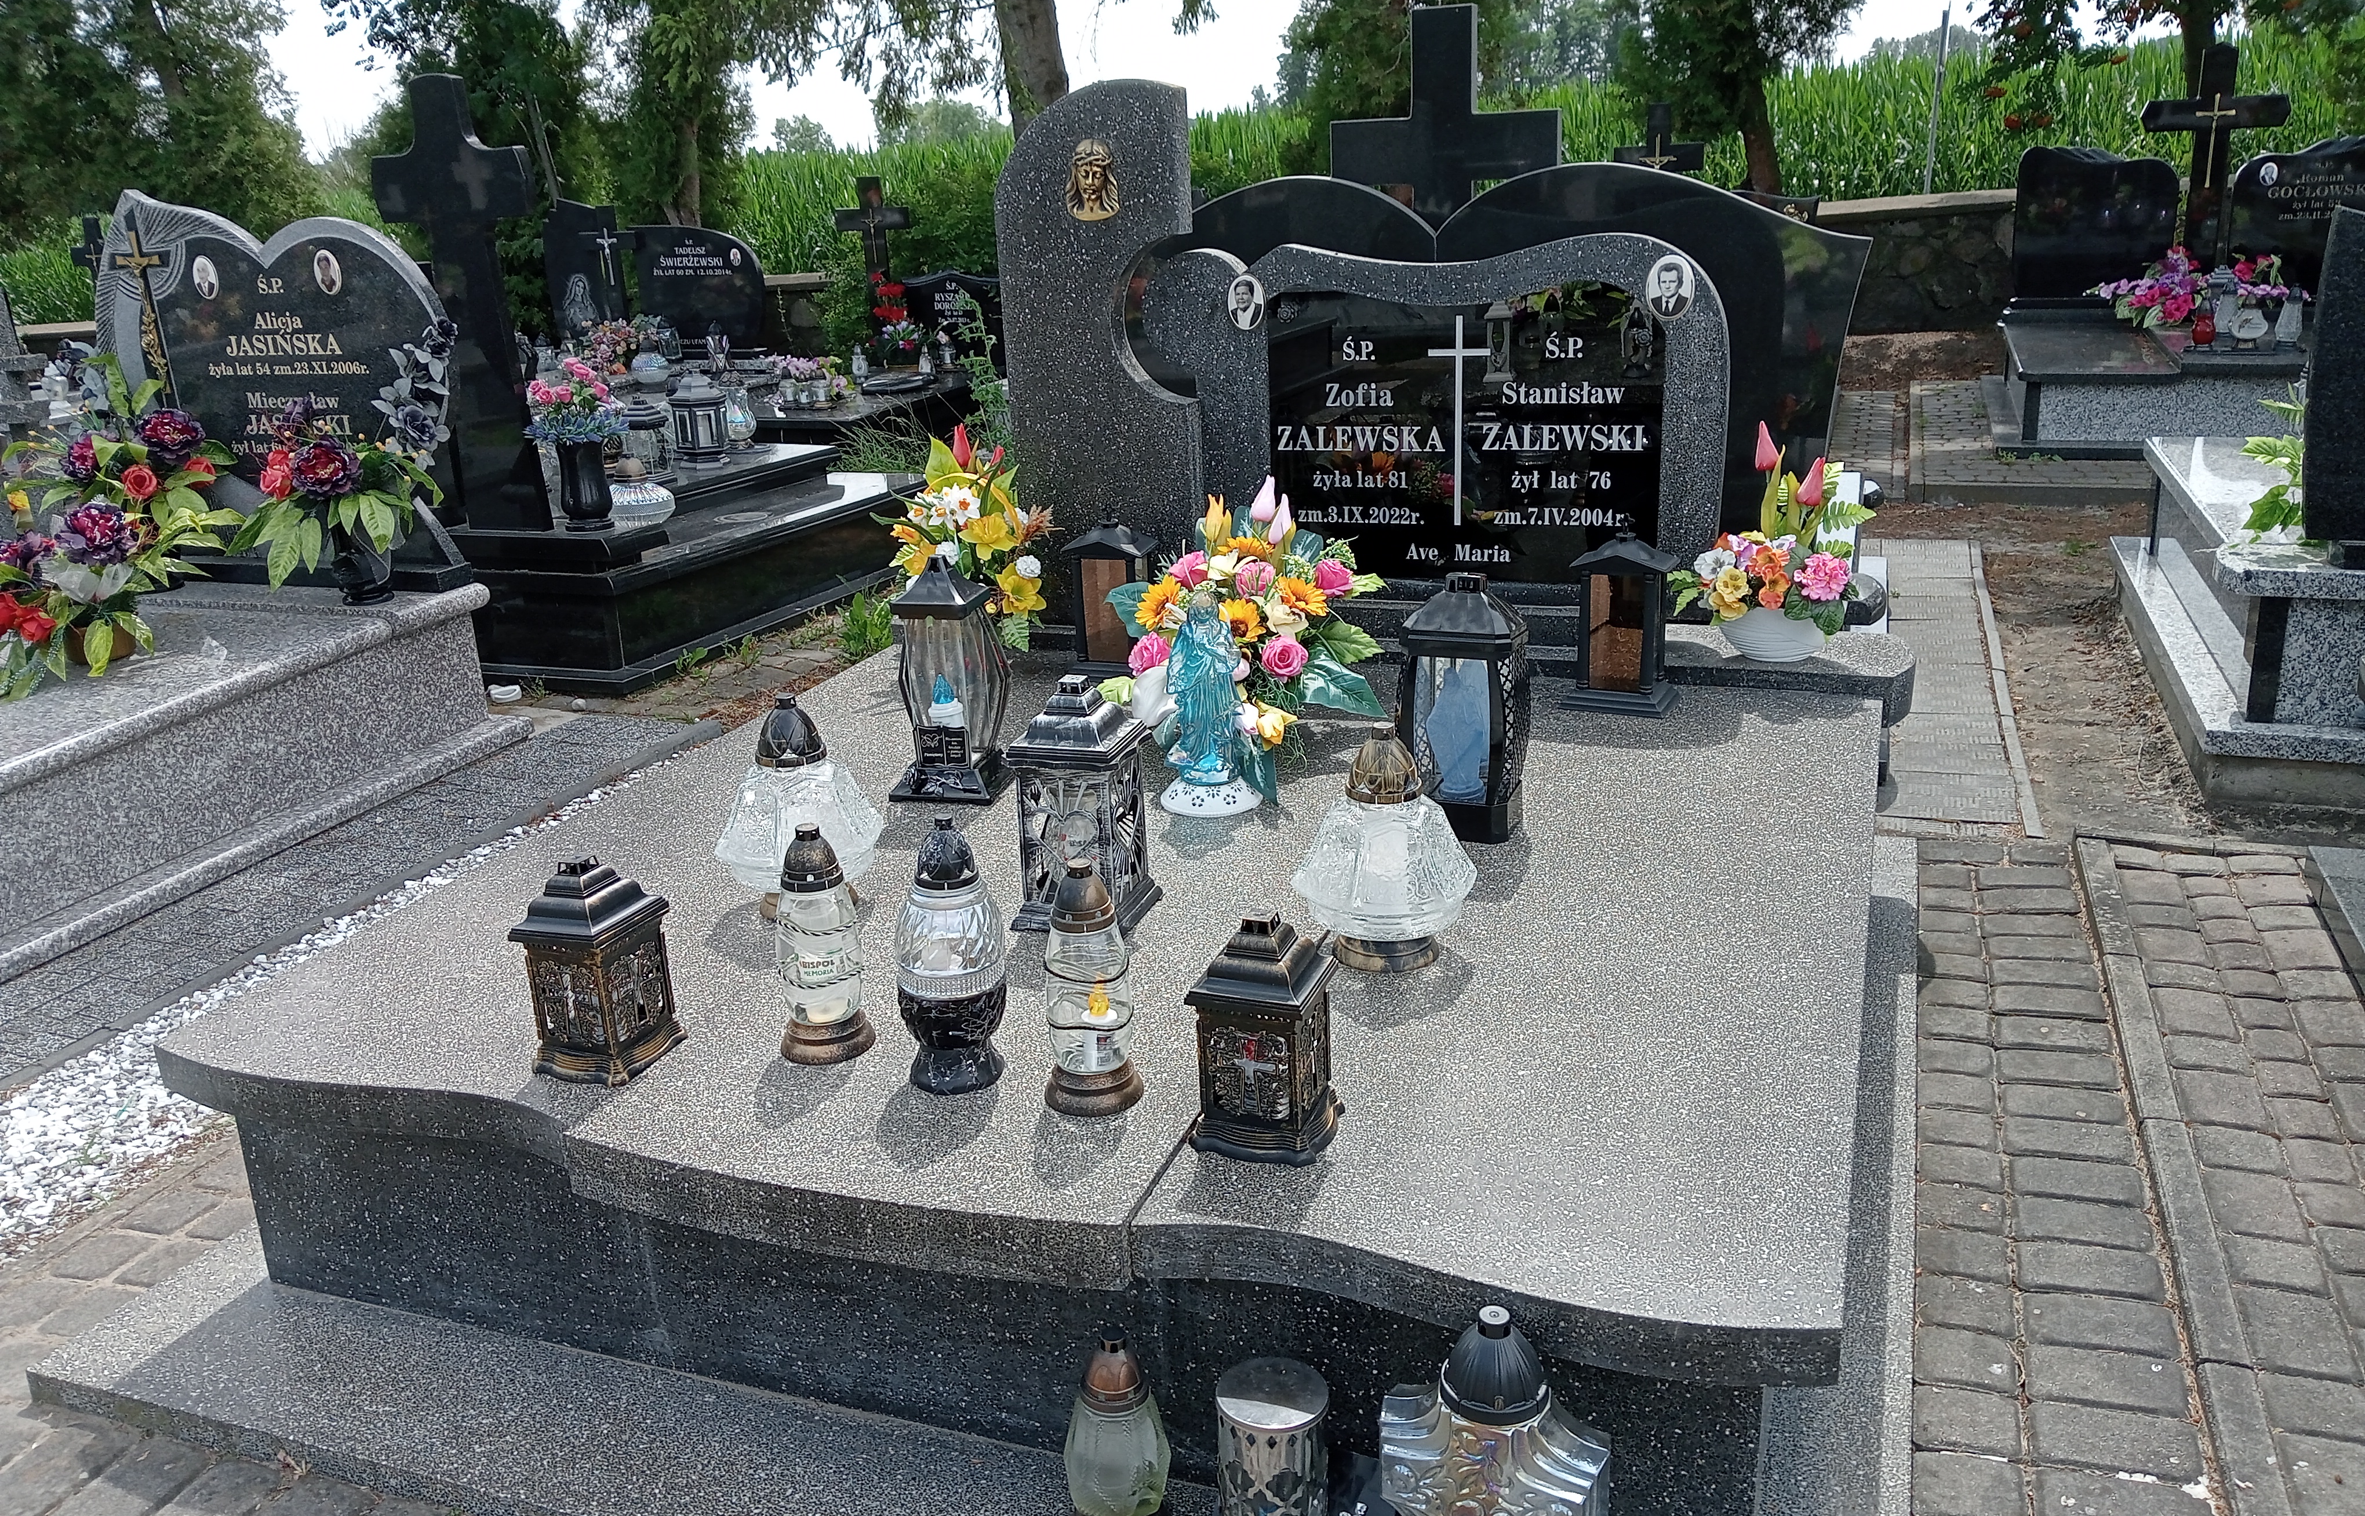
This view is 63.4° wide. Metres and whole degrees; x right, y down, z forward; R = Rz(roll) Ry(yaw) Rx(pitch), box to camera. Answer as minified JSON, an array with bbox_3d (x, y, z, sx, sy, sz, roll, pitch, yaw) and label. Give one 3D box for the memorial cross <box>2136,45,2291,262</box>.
[{"bbox_3d":[4.558,-2.598,8.495,0.588,1.083,0.098,5,19,19],"label":"memorial cross"}]

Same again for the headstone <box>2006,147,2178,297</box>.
[{"bbox_3d":[4.441,-2.599,9.322,0.741,0.718,0.090,3,19,16],"label":"headstone"}]

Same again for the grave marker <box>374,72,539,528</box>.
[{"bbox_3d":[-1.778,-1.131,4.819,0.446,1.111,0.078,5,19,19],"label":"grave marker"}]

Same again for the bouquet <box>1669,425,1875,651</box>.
[{"bbox_3d":[1.044,-0.383,3.393,0.338,0.409,0.274,5,19,19],"label":"bouquet"}]

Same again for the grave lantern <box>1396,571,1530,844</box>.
[{"bbox_3d":[0.402,-0.086,2.760,0.176,0.361,0.181,5,19,19],"label":"grave lantern"}]

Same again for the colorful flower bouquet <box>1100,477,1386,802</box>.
[{"bbox_3d":[0.105,-0.222,3.058,0.431,0.451,0.353,5,19,19],"label":"colorful flower bouquet"}]

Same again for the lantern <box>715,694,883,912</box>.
[{"bbox_3d":[-0.500,0.054,2.546,0.211,0.291,0.211,-2,18,1],"label":"lantern"}]

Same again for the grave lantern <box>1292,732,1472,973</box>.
[{"bbox_3d":[0.270,0.114,2.526,0.240,0.306,0.240,5,20,20],"label":"grave lantern"}]

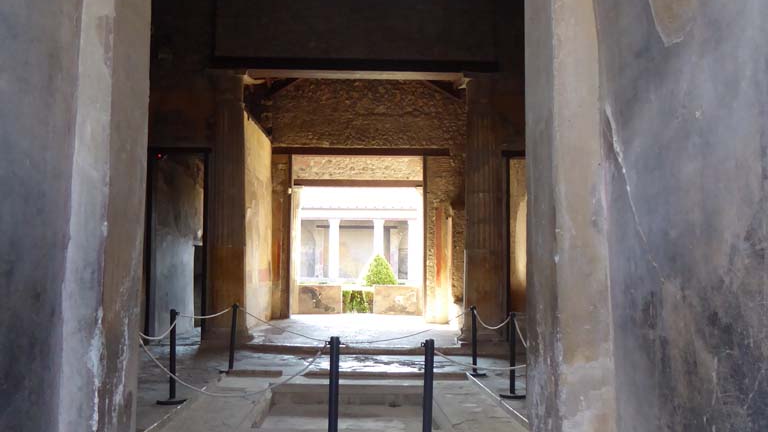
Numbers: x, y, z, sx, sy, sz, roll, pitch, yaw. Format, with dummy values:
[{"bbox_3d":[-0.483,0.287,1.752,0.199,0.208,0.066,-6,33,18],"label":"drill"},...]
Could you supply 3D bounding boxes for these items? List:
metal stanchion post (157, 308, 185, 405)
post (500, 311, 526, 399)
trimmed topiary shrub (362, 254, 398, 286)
[{"bbox_3d":[-2.272,1.520,7.695,0.315,0.985,0.315,1,-5,-2],"label":"metal stanchion post"},{"bbox_3d":[1.551,1.671,8.530,0.315,0.985,0.315,1,-5,-2],"label":"post"},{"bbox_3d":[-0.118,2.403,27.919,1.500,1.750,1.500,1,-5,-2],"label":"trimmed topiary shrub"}]

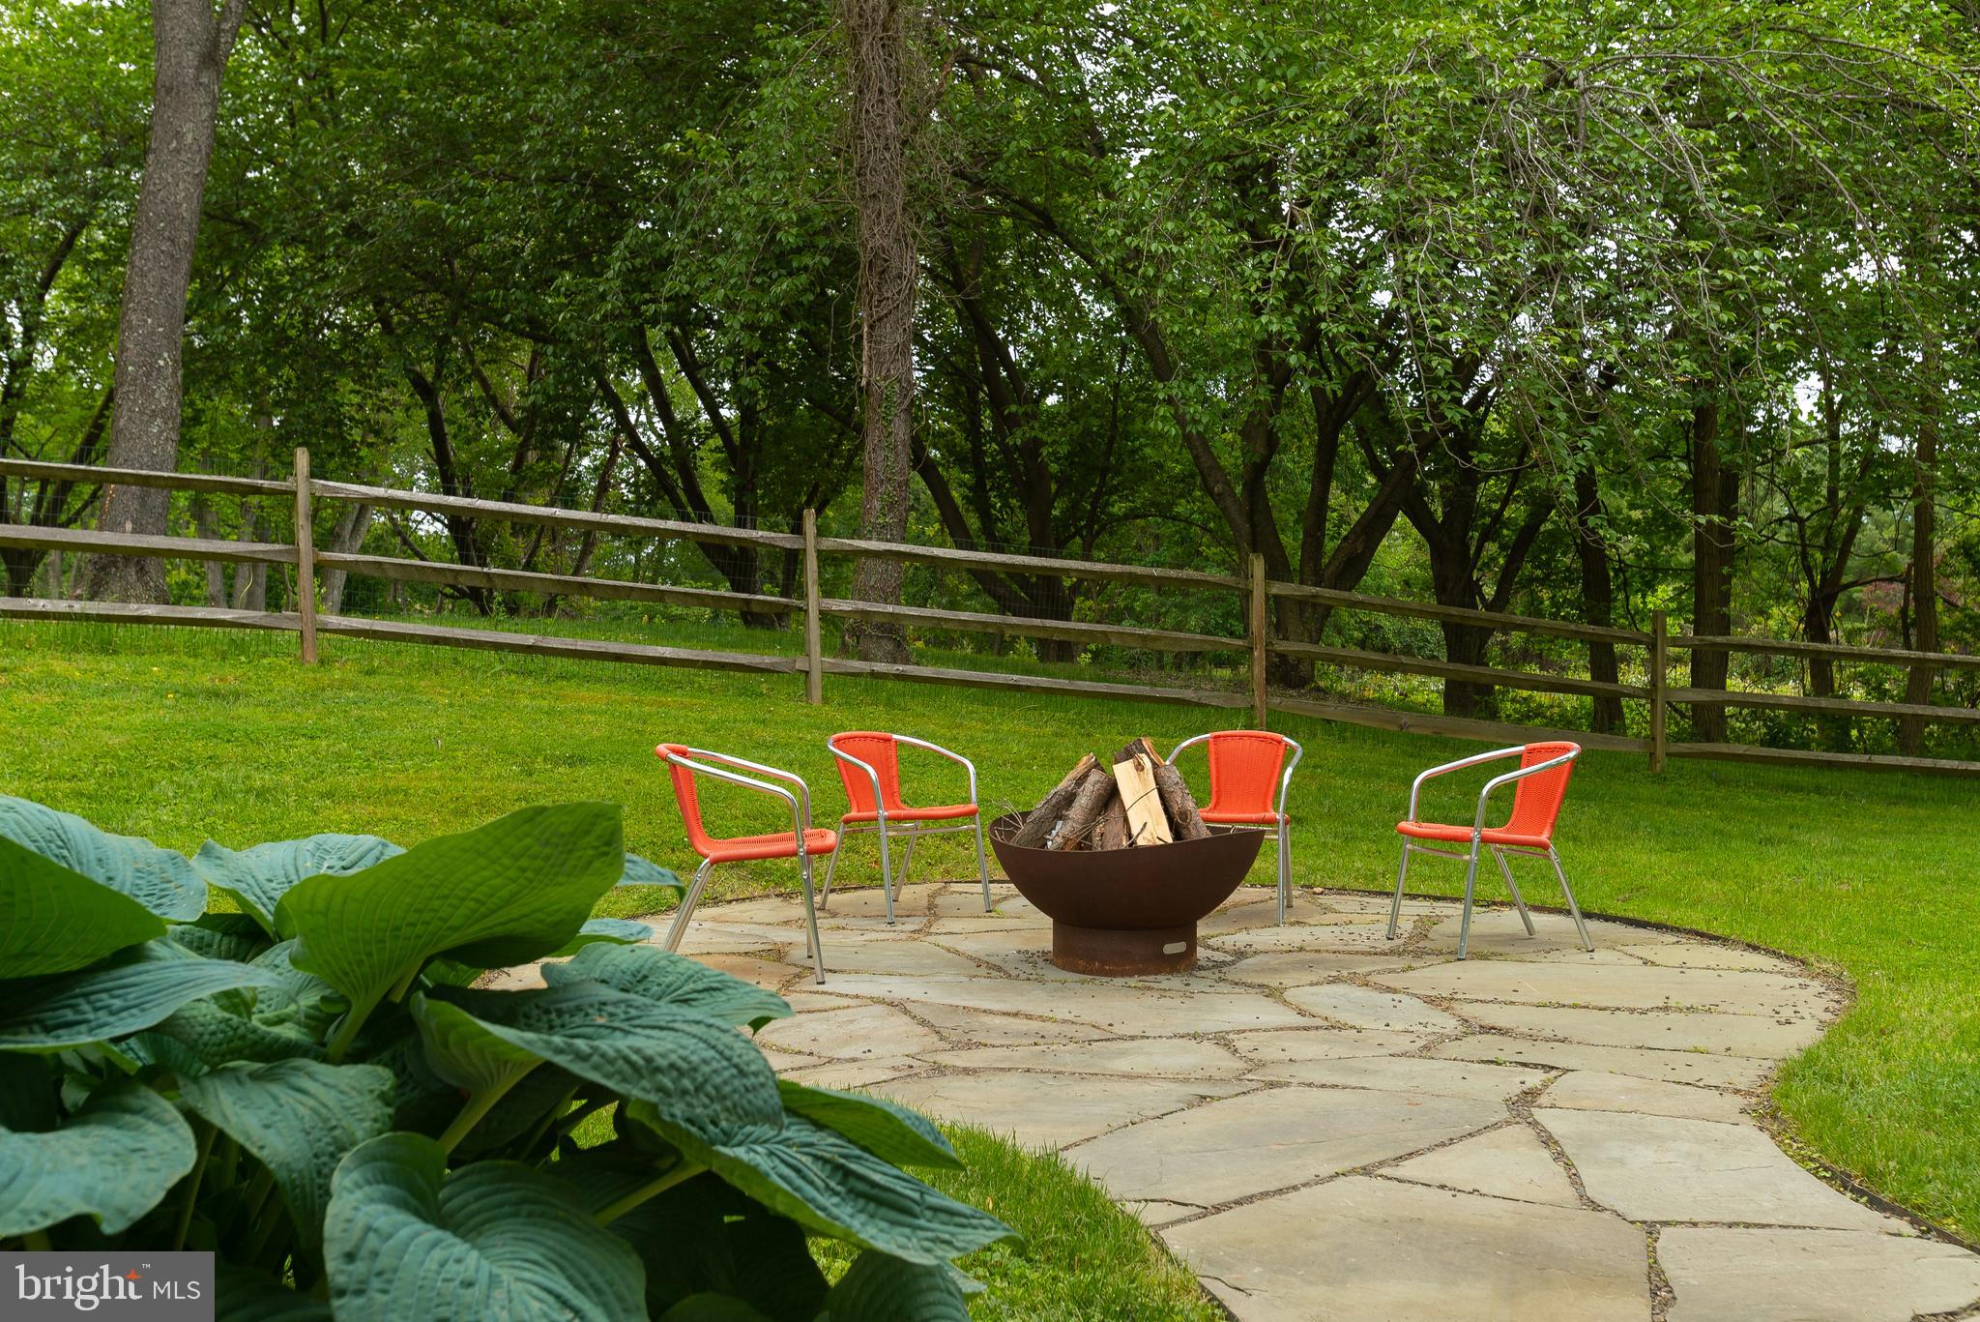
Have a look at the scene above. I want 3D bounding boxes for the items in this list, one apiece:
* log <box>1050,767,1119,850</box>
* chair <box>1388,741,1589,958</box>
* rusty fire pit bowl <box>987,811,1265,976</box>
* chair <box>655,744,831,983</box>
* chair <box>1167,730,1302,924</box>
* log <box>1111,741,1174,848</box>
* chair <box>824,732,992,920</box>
[{"bbox_3d":[0.275,0.539,5.974,0.085,0.420,0.085,33,-19,0],"label":"log"},{"bbox_3d":[1.807,0.660,6.504,0.592,0.725,0.542,0,0,-15],"label":"chair"},{"bbox_3d":[0.459,0.783,6.074,0.923,0.470,0.923,0,0,0],"label":"rusty fire pit bowl"},{"bbox_3d":[-0.803,0.654,5.981,0.592,0.725,0.542,0,0,-1],"label":"chair"},{"bbox_3d":[0.990,0.666,7.375,0.542,0.725,0.592,0,0,20],"label":"chair"},{"bbox_3d":[0.517,0.489,5.932,0.115,0.430,0.100,-14,-25,0],"label":"log"},{"bbox_3d":[-0.375,0.666,7.449,0.542,0.725,0.592,0,-1,-41],"label":"chair"}]

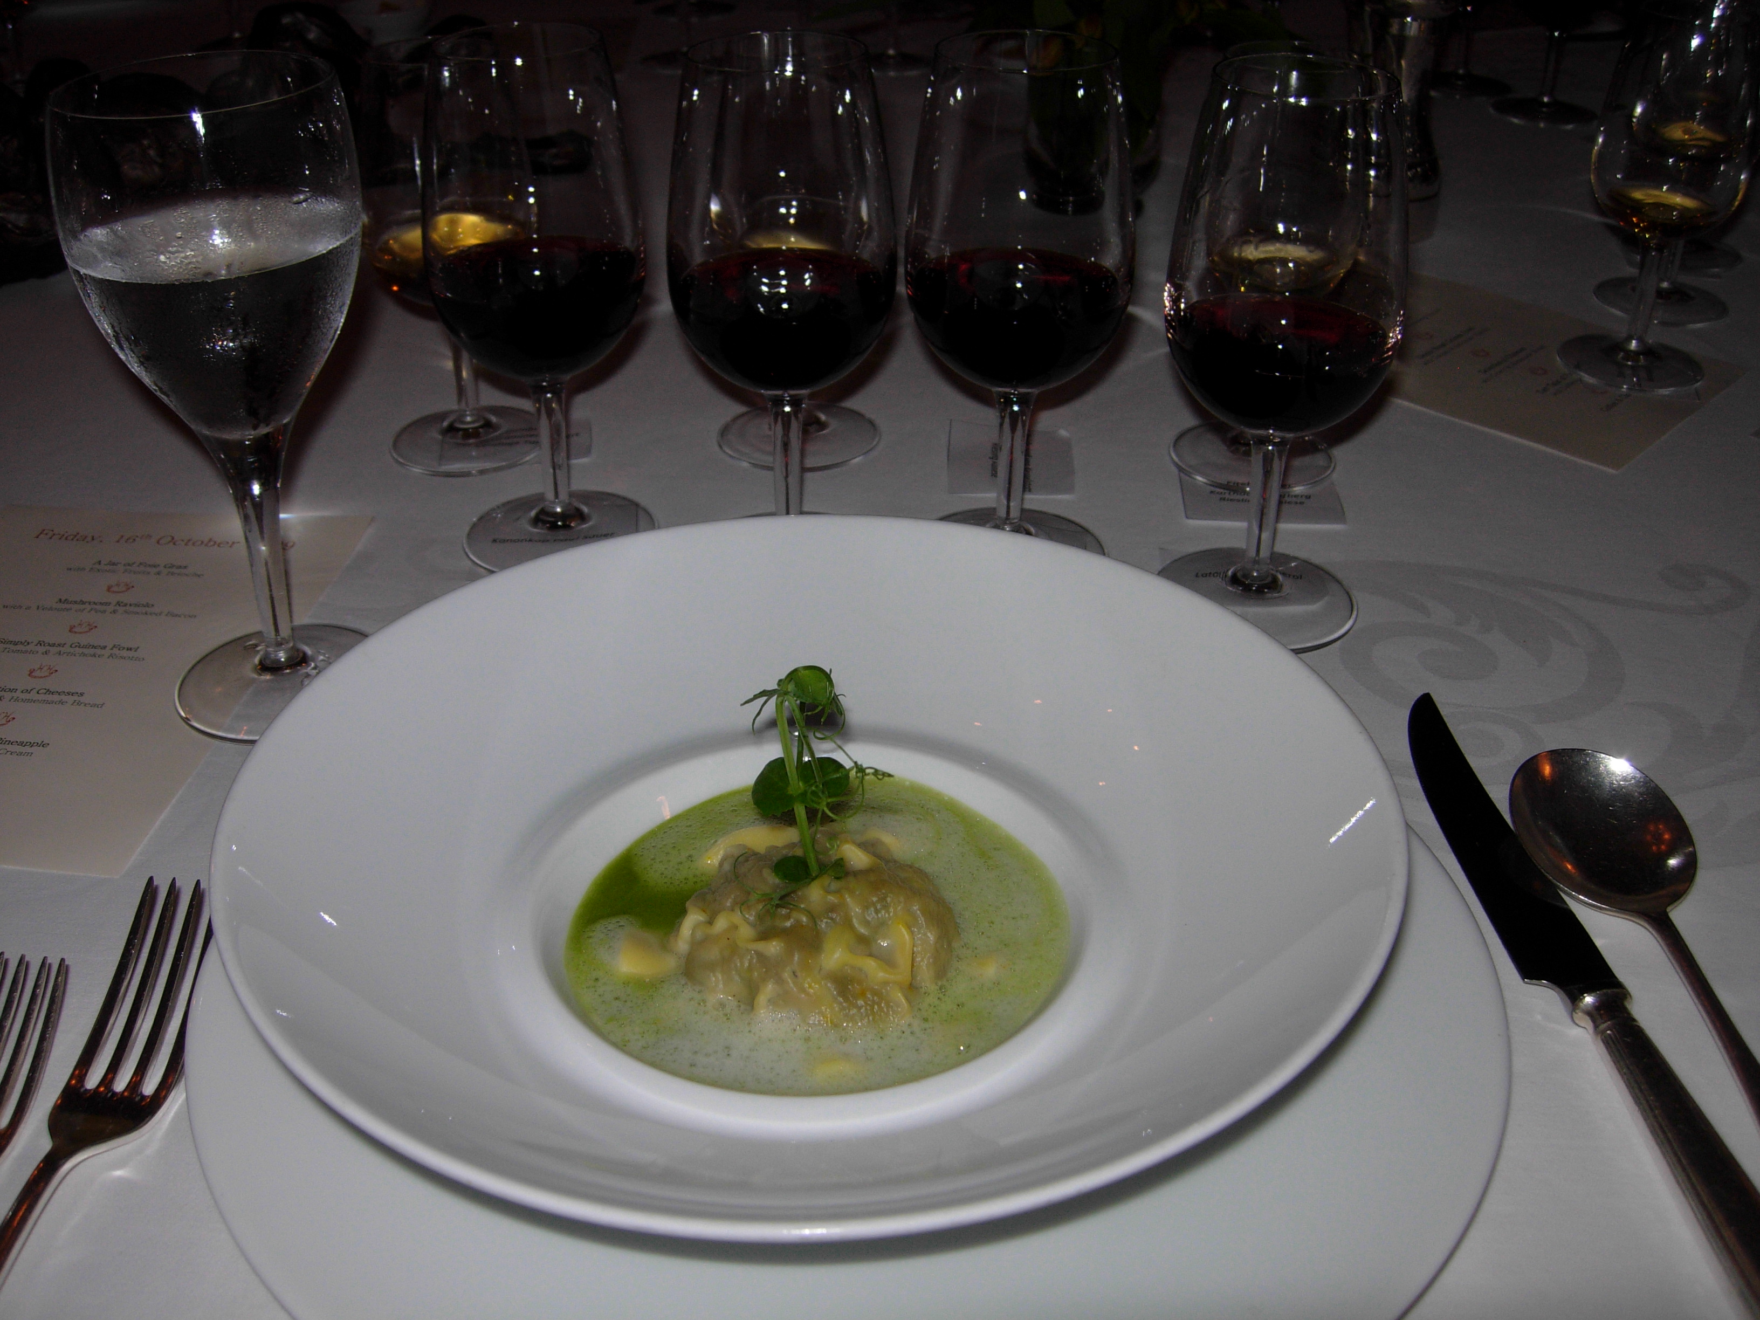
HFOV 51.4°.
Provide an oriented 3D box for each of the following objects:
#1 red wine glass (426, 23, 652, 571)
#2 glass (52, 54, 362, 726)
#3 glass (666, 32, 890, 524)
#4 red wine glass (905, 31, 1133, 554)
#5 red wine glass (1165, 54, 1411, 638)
[{"bbox_3d":[-0.103,-0.107,0.557,0.067,0.158,0.067,0,31,0],"label":"red wine glass"},{"bbox_3d":[-0.163,-0.064,0.475,0.073,0.168,0.073,0,31,0],"label":"glass"},{"bbox_3d":[-0.028,-0.100,0.545,0.067,0.158,0.067,0,31,0],"label":"glass"},{"bbox_3d":[0.041,-0.101,0.548,0.067,0.158,0.067,0,31,0],"label":"red wine glass"},{"bbox_3d":[0.112,-0.084,0.519,0.067,0.158,0.067,0,31,0],"label":"red wine glass"}]

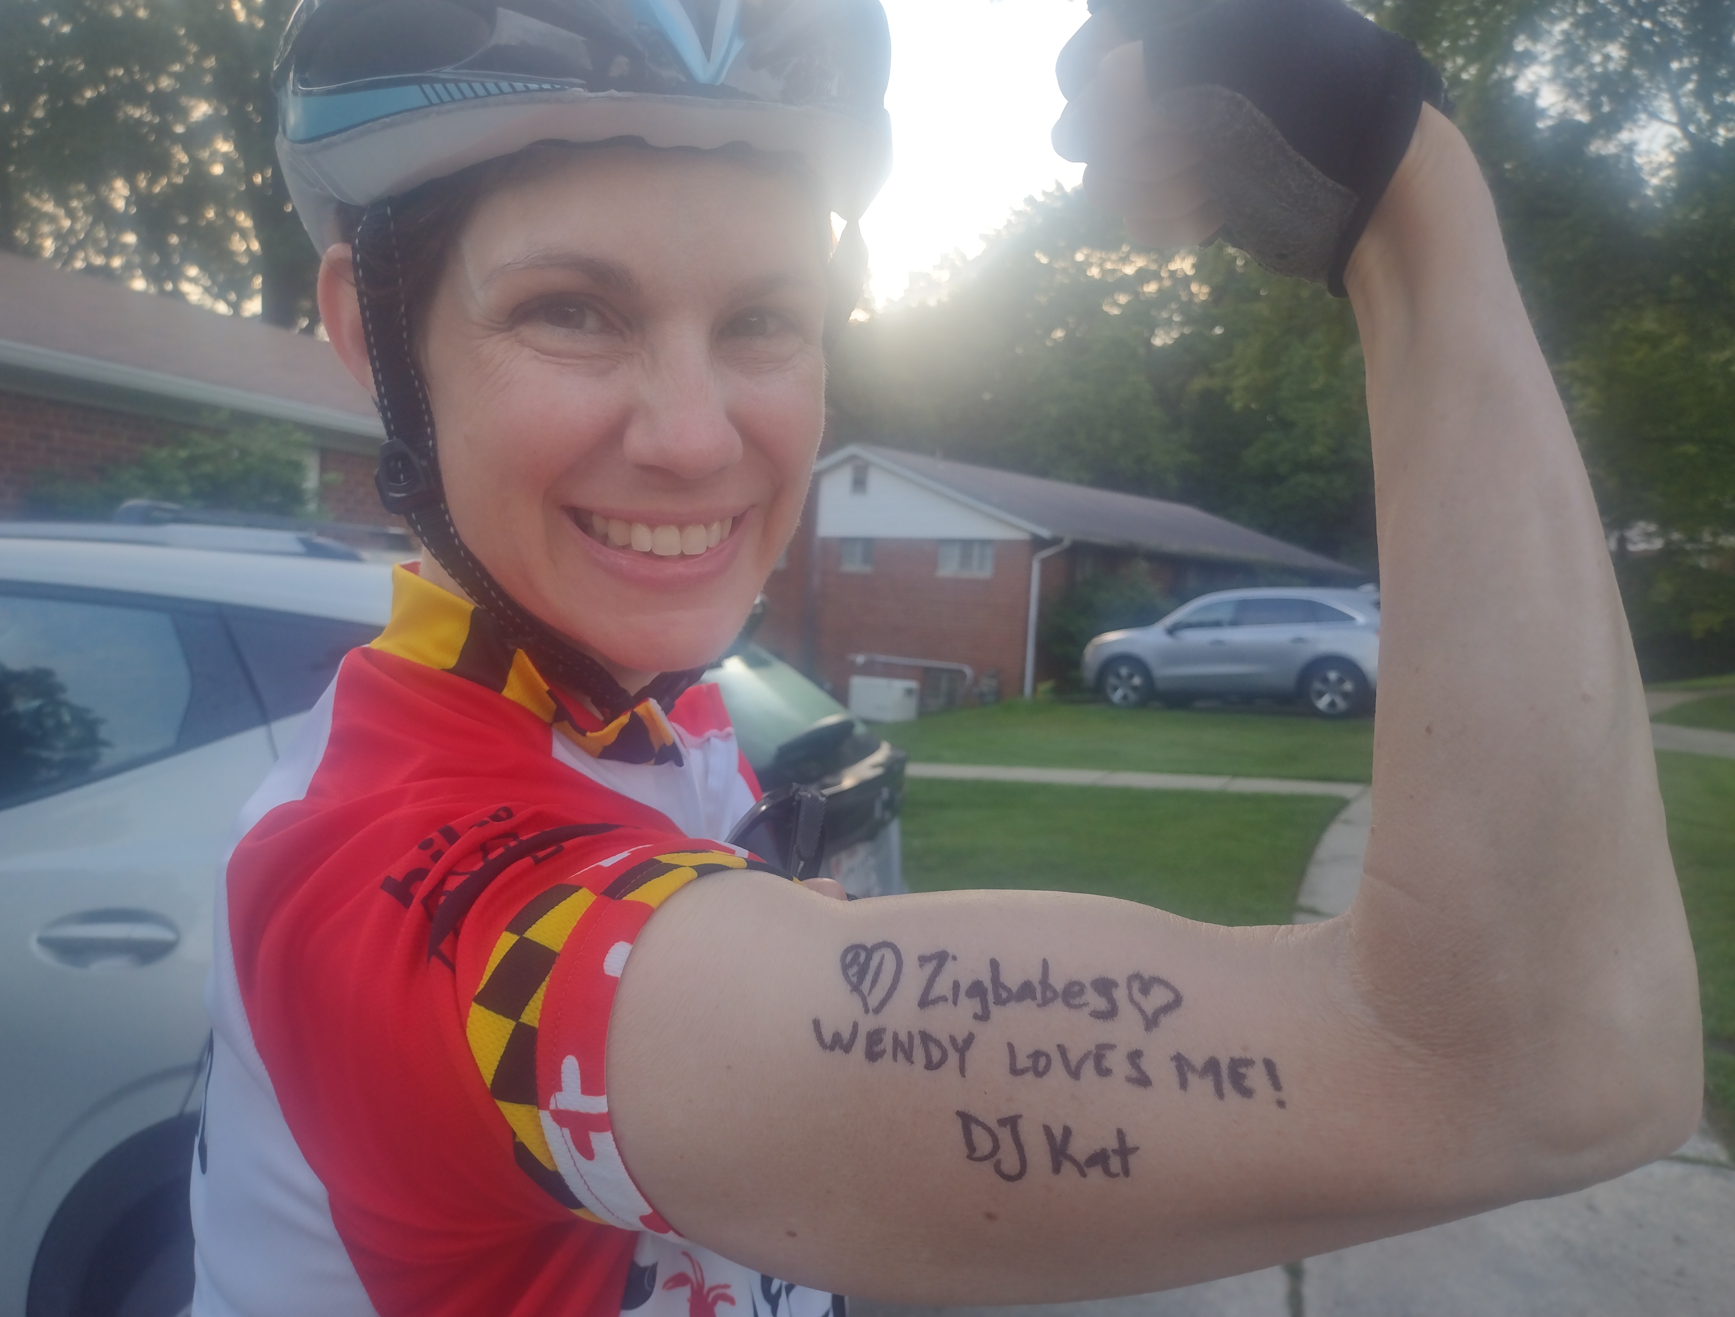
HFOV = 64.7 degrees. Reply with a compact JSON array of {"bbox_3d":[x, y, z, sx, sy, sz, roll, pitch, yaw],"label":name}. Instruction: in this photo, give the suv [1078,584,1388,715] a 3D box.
[{"bbox_3d":[5.360,-0.100,18.800,4.930,1.710,1.960,2,2,33],"label":"suv"}]

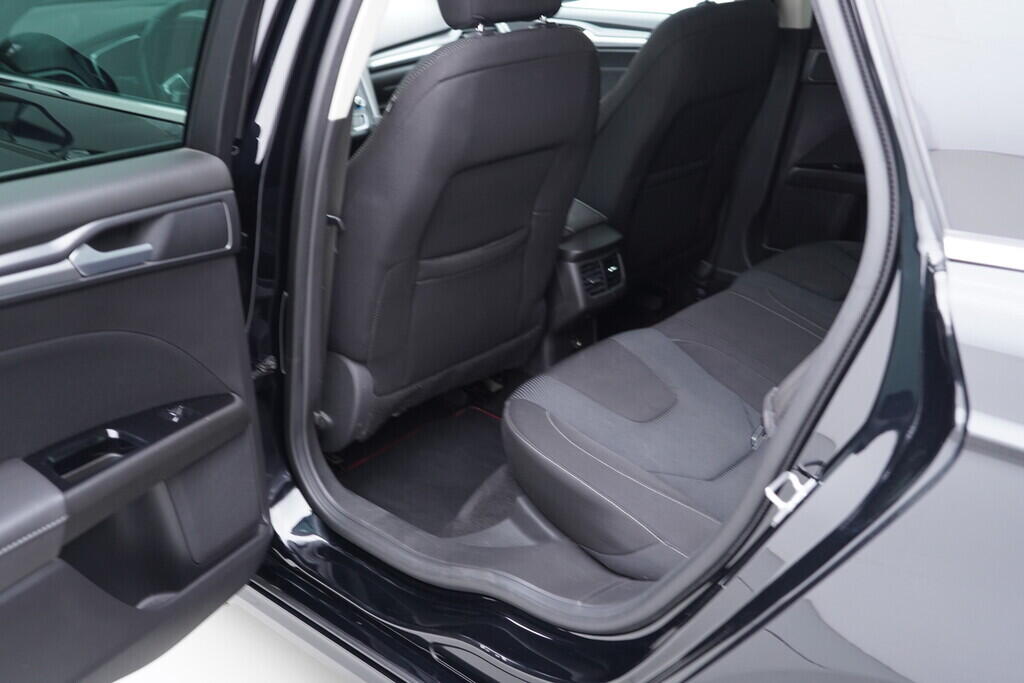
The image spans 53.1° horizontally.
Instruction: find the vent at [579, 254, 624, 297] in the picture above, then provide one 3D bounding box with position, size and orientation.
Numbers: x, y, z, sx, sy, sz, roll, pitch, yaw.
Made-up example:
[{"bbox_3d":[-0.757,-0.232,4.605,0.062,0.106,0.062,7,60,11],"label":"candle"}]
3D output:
[{"bbox_3d":[0.174,-0.135,2.099,0.030,0.077,0.120,-1,16,46],"label":"vent"}]

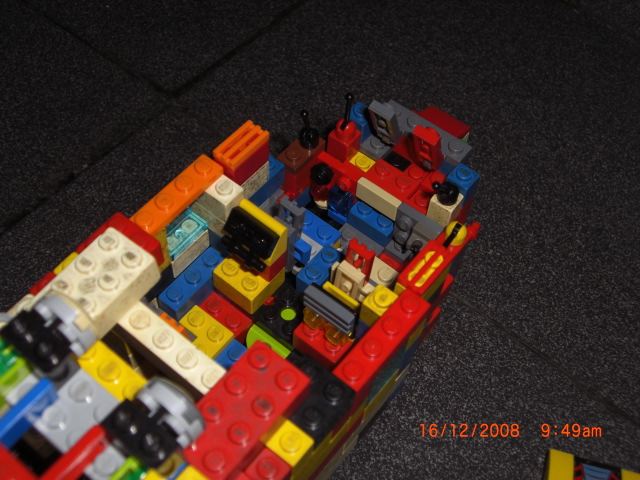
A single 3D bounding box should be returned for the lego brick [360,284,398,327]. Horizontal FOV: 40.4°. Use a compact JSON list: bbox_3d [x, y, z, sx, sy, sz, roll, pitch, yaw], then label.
[{"bbox_3d":[0.017,0.019,0.235,0.008,0.011,0.008,34,61,19],"label":"lego brick"}]

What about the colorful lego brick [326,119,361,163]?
[{"bbox_3d":[0.008,-0.033,0.280,0.008,0.015,0.008,35,63,17],"label":"colorful lego brick"}]

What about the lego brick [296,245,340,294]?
[{"bbox_3d":[0.001,0.009,0.272,0.008,0.011,0.016,35,63,17],"label":"lego brick"}]

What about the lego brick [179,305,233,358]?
[{"bbox_3d":[-0.037,0.030,0.265,0.016,0.005,0.016,35,63,17],"label":"lego brick"}]

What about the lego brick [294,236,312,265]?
[{"bbox_3d":[-0.006,0.004,0.289,0.005,0.007,0.004,36,63,17],"label":"lego brick"}]

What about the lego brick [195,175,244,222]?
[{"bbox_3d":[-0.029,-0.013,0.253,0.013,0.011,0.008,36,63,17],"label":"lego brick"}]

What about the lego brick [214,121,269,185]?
[{"bbox_3d":[-0.024,-0.025,0.265,0.008,0.015,0.016,35,63,17],"label":"lego brick"}]

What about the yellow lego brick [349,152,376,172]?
[{"bbox_3d":[0.014,-0.023,0.282,0.008,0.007,0.008,34,61,19],"label":"yellow lego brick"}]

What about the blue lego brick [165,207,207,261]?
[{"bbox_3d":[-0.042,-0.001,0.262,0.008,0.003,0.016,35,63,17],"label":"blue lego brick"}]

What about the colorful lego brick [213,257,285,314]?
[{"bbox_3d":[-0.022,0.011,0.270,0.016,0.011,0.016,36,63,17],"label":"colorful lego brick"}]

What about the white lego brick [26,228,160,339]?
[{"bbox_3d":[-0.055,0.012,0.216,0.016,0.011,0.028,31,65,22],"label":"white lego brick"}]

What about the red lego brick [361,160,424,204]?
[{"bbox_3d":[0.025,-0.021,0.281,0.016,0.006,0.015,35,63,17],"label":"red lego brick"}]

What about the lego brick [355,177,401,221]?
[{"bbox_3d":[0.019,-0.013,0.281,0.016,0.008,0.003,35,63,17],"label":"lego brick"}]

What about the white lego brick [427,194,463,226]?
[{"bbox_3d":[0.039,-0.010,0.268,0.008,0.010,0.008,34,61,19],"label":"white lego brick"}]

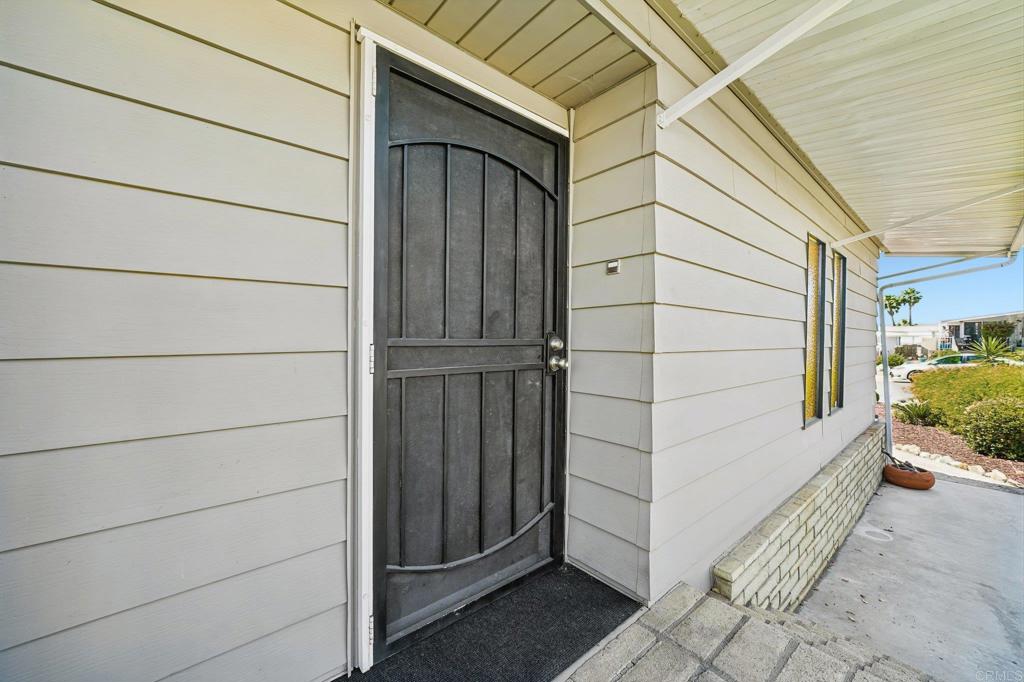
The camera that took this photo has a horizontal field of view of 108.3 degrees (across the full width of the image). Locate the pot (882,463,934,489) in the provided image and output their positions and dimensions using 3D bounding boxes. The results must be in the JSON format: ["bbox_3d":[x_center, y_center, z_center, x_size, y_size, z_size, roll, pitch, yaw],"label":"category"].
[{"bbox_3d":[5.196,1.783,4.832,0.460,0.240,0.460,0,1,-39],"label":"pot"}]

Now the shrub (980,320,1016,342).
[{"bbox_3d":[29.616,-0.457,22.500,1.300,1.600,1.300,0,1,-37],"label":"shrub"}]

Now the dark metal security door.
[{"bbox_3d":[-0.099,0.049,1.511,0.920,2.030,0.045,0,1,-39],"label":"dark metal security door"}]

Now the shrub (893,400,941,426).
[{"bbox_3d":[9.248,1.658,8.450,0.800,0.560,0.800,0,1,-42],"label":"shrub"}]

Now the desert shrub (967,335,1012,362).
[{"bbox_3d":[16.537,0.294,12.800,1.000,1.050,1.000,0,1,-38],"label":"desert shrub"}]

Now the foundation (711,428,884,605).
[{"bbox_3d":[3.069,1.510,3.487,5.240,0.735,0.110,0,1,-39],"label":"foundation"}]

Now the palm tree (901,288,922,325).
[{"bbox_3d":[81.067,-4.261,75.000,2.800,12.000,2.800,0,1,-43],"label":"palm tree"}]

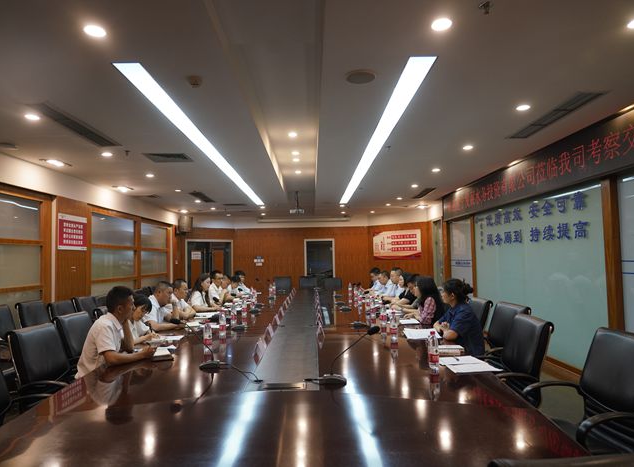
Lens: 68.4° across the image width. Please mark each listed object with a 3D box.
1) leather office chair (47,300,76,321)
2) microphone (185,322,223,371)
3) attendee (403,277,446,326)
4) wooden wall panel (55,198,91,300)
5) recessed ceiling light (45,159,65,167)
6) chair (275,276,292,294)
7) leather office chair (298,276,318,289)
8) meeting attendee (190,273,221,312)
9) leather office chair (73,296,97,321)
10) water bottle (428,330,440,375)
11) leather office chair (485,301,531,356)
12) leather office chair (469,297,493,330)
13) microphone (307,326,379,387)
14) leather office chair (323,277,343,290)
[{"bbox_3d":[-2.938,1.320,5.732,0.640,0.990,0.610,-2,-3,11],"label":"leather office chair"},{"bbox_3d":[-0.799,0.715,3.029,0.360,0.305,0.130,-1,-3,5],"label":"microphone"},{"bbox_3d":[1.215,1.093,5.084,0.640,1.230,0.500,-1,-3,0],"label":"attendee"},{"bbox_3d":[-3.591,0.702,6.872,0.060,2.375,1.000,-1,-3,-1],"label":"wooden wall panel"},{"bbox_3d":[-3.340,-0.874,5.949,0.200,0.060,0.200,-1,-3,-1],"label":"recessed ceiling light"},{"bbox_3d":[-0.870,1.641,12.127,0.600,0.960,0.640,-1,-3,0],"label":"chair"},{"bbox_3d":[-0.220,1.629,12.130,0.600,0.960,0.640,-1,-3,0],"label":"leather office chair"},{"bbox_3d":[-1.504,1.166,6.133,0.680,1.280,0.500,-1,-3,2],"label":"meeting attendee"},{"bbox_3d":[-3.007,1.389,6.604,0.640,0.960,0.600,-1,-3,0],"label":"leather office chair"},{"bbox_3d":[0.725,0.732,2.913,0.065,0.231,0.065,-1,-3,0],"label":"water bottle"},{"bbox_3d":[1.466,1.121,3.957,0.660,1.010,0.610,-1,-3,-10],"label":"leather office chair"},{"bbox_3d":[1.607,1.225,5.169,0.640,0.960,0.600,-1,-3,0],"label":"leather office chair"},{"bbox_3d":[0.190,0.682,2.598,0.335,0.316,0.145,-1,-3,0],"label":"microphone"},{"bbox_3d":[0.410,1.514,10.687,0.600,1.000,0.640,-1,-3,-1],"label":"leather office chair"}]

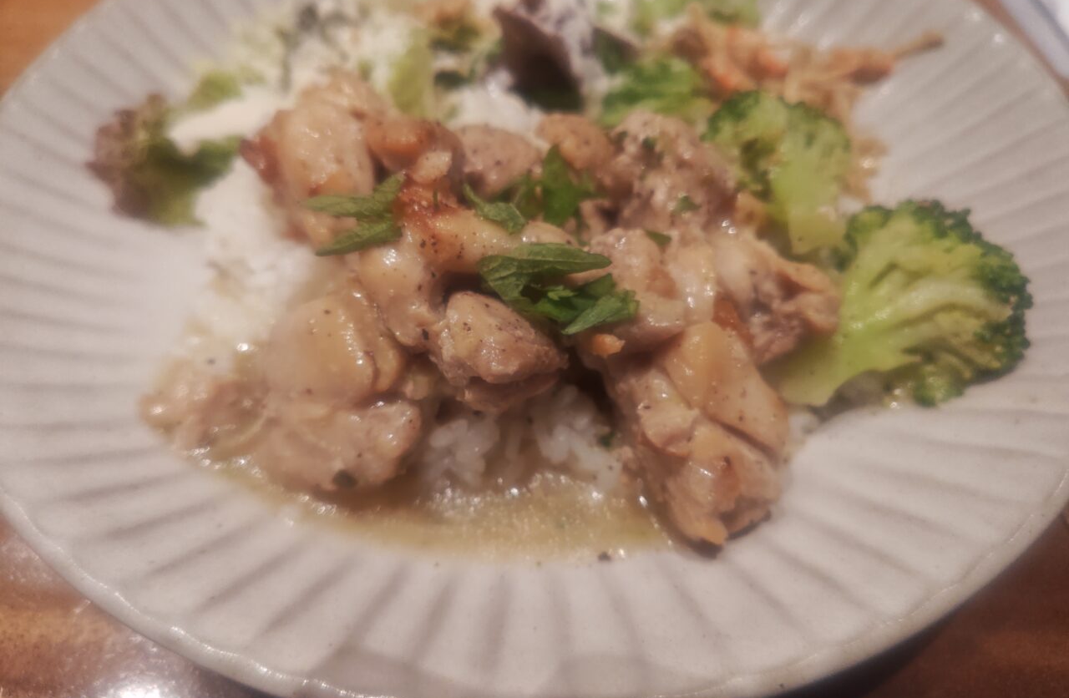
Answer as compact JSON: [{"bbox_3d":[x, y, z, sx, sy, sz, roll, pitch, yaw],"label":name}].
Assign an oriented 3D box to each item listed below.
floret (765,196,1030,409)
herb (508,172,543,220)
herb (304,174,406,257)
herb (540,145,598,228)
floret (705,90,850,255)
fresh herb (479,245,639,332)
[{"bbox_3d":[0.070,-0.009,0.135,0.048,0.027,0.039,-23,59,-5],"label":"floret"},{"bbox_3d":[-0.002,-0.031,0.143,0.007,0.006,0.009,0,56,1],"label":"herb"},{"bbox_3d":[-0.035,-0.025,0.137,0.020,0.007,0.017,0,56,1],"label":"herb"},{"bbox_3d":[0.007,-0.033,0.145,0.011,0.009,0.015,0,56,1],"label":"herb"},{"bbox_3d":[0.054,-0.039,0.156,0.031,0.024,0.039,-9,67,-5],"label":"floret"},{"bbox_3d":[0.004,-0.010,0.123,0.027,0.009,0.015,0,56,1],"label":"fresh herb"}]

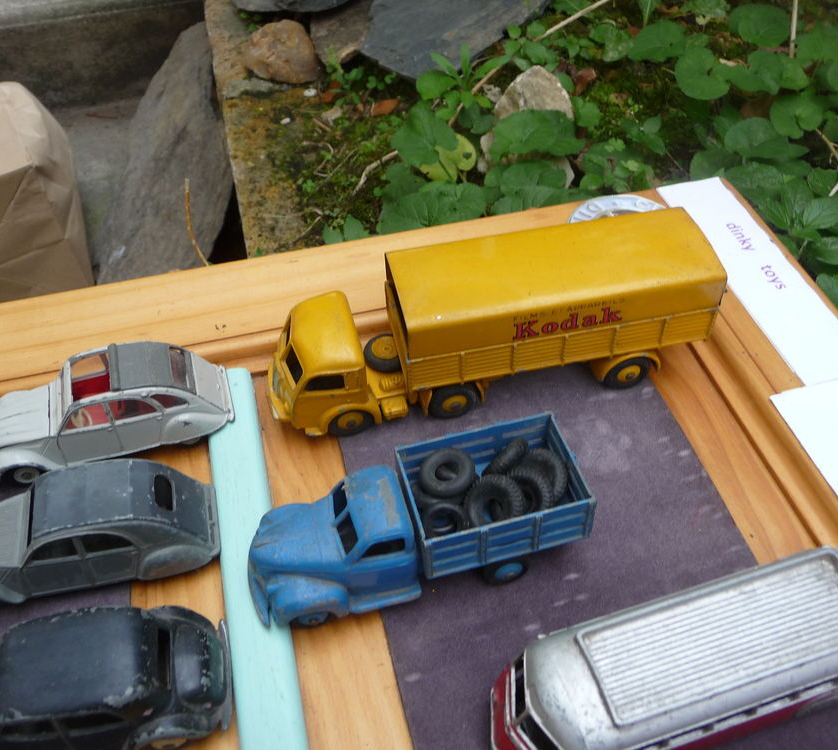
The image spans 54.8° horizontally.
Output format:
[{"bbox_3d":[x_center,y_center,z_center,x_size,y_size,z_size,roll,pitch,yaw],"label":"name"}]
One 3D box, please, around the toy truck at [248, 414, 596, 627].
[{"bbox_3d":[-0.001,0.049,0.259,0.106,0.043,0.038,-13,45,-8],"label":"toy truck"}]

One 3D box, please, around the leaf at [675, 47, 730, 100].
[{"bbox_3d":[0.236,-0.251,0.673,0.037,0.024,0.045,12,48,15],"label":"leaf"}]

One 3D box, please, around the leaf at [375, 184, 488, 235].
[{"bbox_3d":[0.009,-0.109,0.544,0.075,0.021,0.039,-3,46,1],"label":"leaf"}]

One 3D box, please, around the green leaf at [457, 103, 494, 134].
[{"bbox_3d":[0.048,-0.212,0.670,0.032,0.015,0.028,0,46,4],"label":"green leaf"}]

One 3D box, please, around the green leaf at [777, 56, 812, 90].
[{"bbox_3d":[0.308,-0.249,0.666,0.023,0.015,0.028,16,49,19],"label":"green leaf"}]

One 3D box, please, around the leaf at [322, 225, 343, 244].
[{"bbox_3d":[-0.053,-0.085,0.500,0.014,0.004,0.018,-20,76,-8],"label":"leaf"}]

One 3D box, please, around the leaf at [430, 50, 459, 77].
[{"bbox_3d":[0.019,-0.237,0.616,0.009,0.012,0.034,-35,72,-11],"label":"leaf"}]

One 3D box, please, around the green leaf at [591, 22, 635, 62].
[{"bbox_3d":[0.166,-0.287,0.699,0.037,0.009,0.039,-8,76,5],"label":"green leaf"}]

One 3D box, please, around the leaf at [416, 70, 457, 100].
[{"bbox_3d":[0.013,-0.217,0.606,0.031,0.012,0.029,-16,69,-5],"label":"leaf"}]

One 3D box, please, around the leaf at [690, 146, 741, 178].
[{"bbox_3d":[0.193,-0.136,0.527,0.033,0.008,0.034,-12,58,-1],"label":"leaf"}]

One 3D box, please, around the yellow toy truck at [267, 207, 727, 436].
[{"bbox_3d":[0.024,-0.018,0.300,0.166,0.054,0.040,-10,50,-7],"label":"yellow toy truck"}]

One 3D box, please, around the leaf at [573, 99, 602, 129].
[{"bbox_3d":[0.130,-0.202,0.625,0.020,0.006,0.026,-26,76,1],"label":"leaf"}]

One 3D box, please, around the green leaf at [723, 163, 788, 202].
[{"bbox_3d":[0.206,-0.118,0.497,0.036,0.009,0.035,-5,58,3],"label":"green leaf"}]

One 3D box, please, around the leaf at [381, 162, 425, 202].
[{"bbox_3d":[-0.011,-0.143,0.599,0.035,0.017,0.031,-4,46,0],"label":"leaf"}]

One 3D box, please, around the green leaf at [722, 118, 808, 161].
[{"bbox_3d":[0.233,-0.159,0.545,0.055,0.012,0.043,21,58,18],"label":"green leaf"}]

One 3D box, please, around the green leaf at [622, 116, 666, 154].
[{"bbox_3d":[0.177,-0.189,0.638,0.029,0.015,0.028,9,47,13],"label":"green leaf"}]

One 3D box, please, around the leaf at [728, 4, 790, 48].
[{"bbox_3d":[0.281,-0.288,0.669,0.047,0.012,0.045,17,72,15],"label":"leaf"}]

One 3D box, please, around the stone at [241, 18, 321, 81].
[{"bbox_3d":[-0.135,-0.322,0.802,0.071,0.037,0.049,-10,46,-6],"label":"stone"}]

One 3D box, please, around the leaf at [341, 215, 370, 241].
[{"bbox_3d":[-0.045,-0.103,0.570,0.019,0.010,0.019,-7,46,-3],"label":"leaf"}]

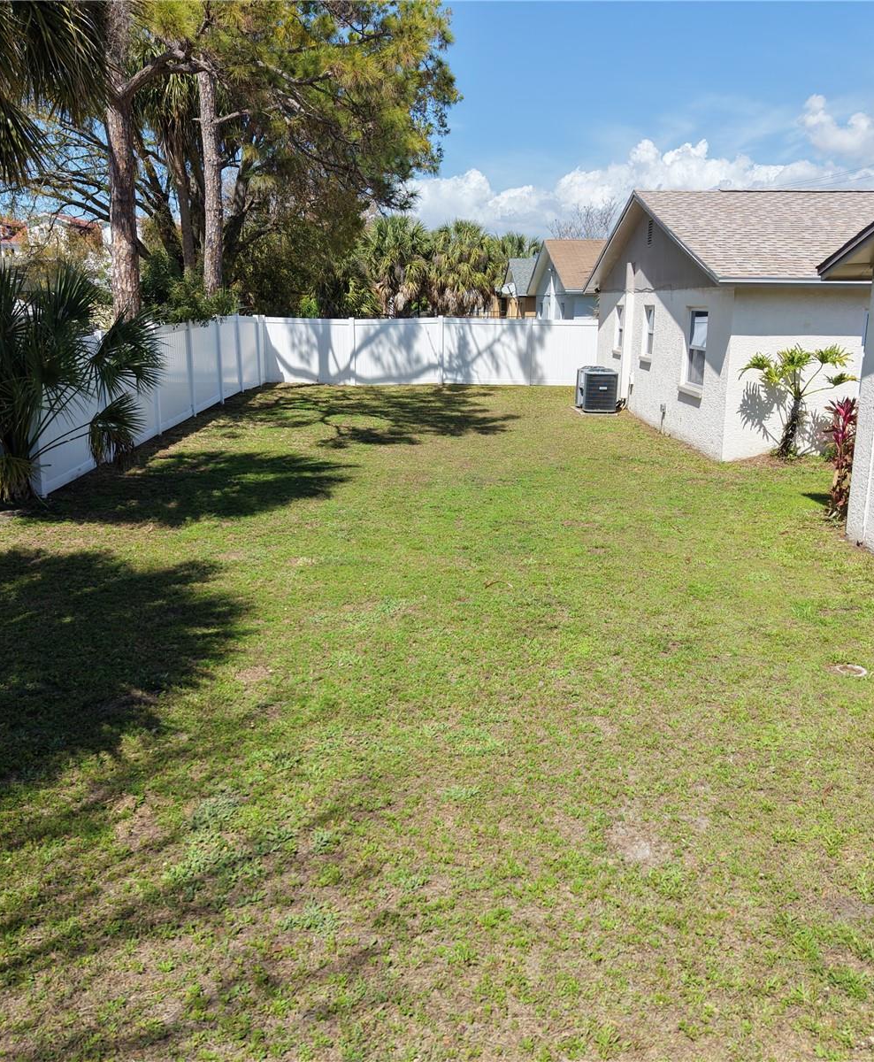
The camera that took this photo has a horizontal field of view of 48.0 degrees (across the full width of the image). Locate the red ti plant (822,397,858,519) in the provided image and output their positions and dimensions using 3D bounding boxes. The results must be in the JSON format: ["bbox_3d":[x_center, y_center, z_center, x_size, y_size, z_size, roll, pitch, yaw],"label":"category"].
[{"bbox_3d":[4.440,-0.797,10.684,0.500,1.280,0.500,0,13,0],"label":"red ti plant"}]

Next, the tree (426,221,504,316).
[{"bbox_3d":[1.150,-9.871,39.796,3.100,5.500,3.100,0,13,0],"label":"tree"}]

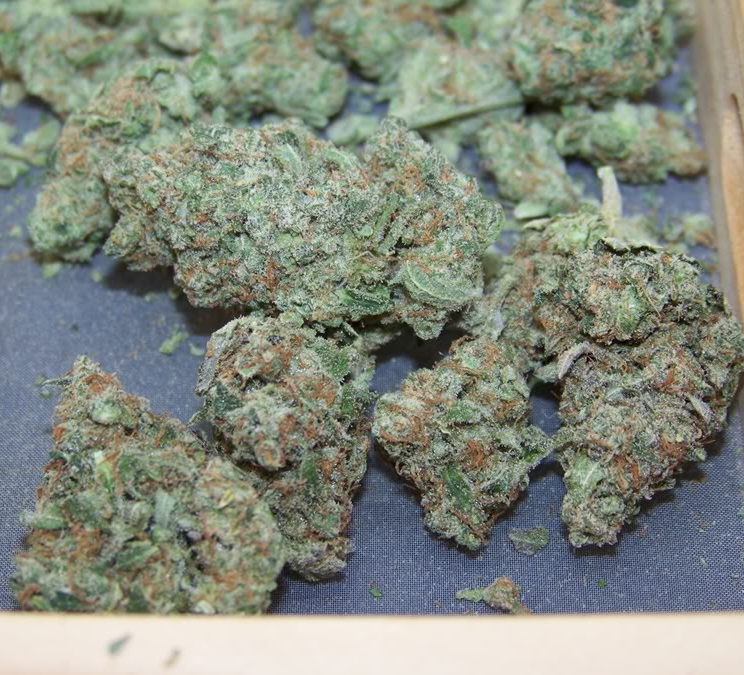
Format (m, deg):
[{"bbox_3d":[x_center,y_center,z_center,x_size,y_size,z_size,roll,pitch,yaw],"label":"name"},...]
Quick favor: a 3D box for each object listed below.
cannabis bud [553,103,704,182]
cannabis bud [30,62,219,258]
[{"bbox_3d":[0.033,-0.025,0.259,0.019,0.009,0.009,13,57,8],"label":"cannabis bud"},{"bbox_3d":[-0.031,-0.022,0.253,0.015,0.016,0.029,35,63,21],"label":"cannabis bud"}]

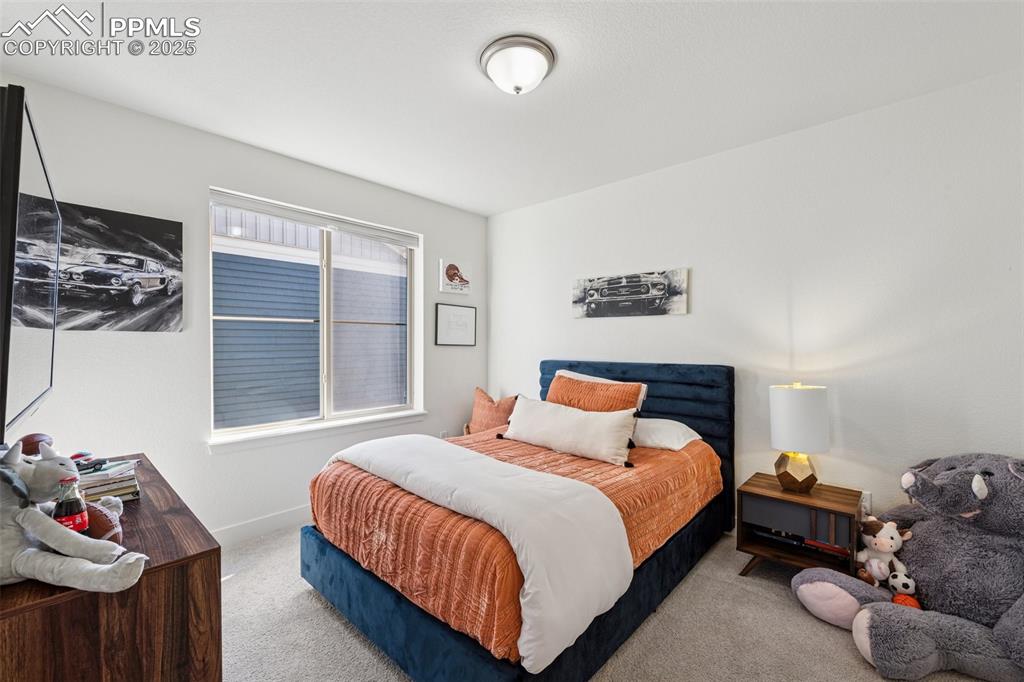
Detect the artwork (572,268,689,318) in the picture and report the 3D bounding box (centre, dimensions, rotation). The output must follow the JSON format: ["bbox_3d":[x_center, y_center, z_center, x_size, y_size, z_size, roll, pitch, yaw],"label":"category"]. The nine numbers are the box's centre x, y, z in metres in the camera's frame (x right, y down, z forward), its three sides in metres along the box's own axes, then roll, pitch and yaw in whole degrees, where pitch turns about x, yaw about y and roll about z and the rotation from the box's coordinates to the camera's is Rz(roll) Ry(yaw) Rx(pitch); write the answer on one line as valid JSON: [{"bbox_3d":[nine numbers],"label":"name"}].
[{"bbox_3d":[0.840,-0.334,3.148,0.908,0.305,0.030,0,0,42],"label":"artwork"}]

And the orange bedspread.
[{"bbox_3d":[0.125,0.759,2.363,1.400,0.395,1.855,0,0,42],"label":"orange bedspread"}]

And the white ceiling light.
[{"bbox_3d":[0.025,-1.134,1.815,0.320,0.160,0.320,0,0,0],"label":"white ceiling light"}]

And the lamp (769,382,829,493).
[{"bbox_3d":[1.513,0.507,2.261,0.260,0.560,0.260,0,0,42],"label":"lamp"}]

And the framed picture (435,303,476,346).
[{"bbox_3d":[-0.498,-0.136,3.833,0.025,0.367,0.461,0,0,42],"label":"framed picture"}]

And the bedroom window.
[{"bbox_3d":[-1.297,-0.162,3.071,0.130,1.465,1.499,0,0,42],"label":"bedroom window"}]

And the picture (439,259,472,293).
[{"bbox_3d":[-0.500,-0.570,3.829,0.030,0.281,0.335,0,0,42],"label":"picture"}]

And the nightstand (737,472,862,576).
[{"bbox_3d":[1.509,1.008,2.239,0.489,0.443,0.401,0,0,42],"label":"nightstand"}]

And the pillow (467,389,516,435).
[{"bbox_3d":[-0.127,0.620,3.617,0.450,0.430,0.150,0,-15,42],"label":"pillow"}]

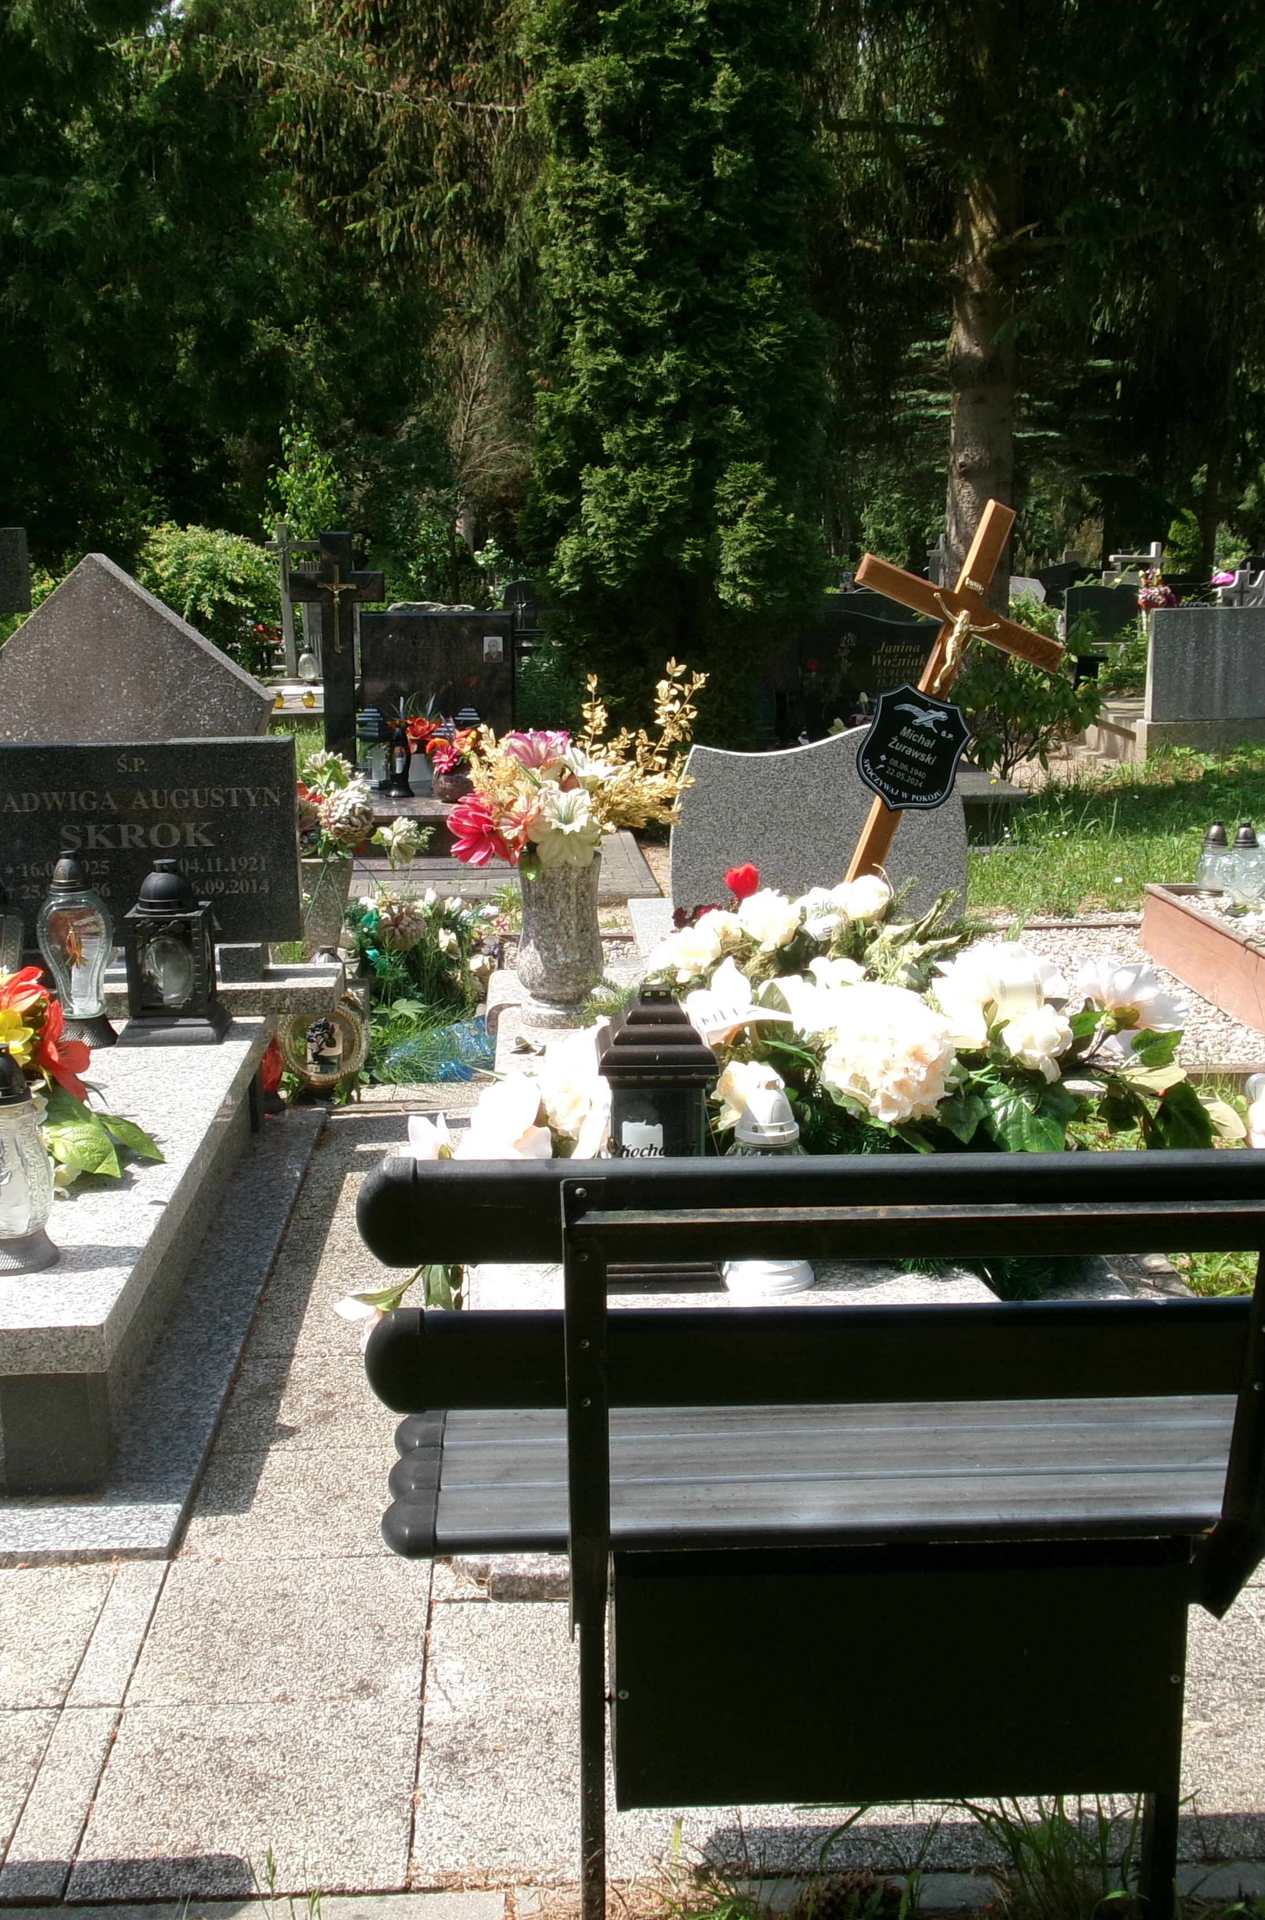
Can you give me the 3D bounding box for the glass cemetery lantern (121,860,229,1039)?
[{"bbox_3d":[-1.002,-0.026,4.522,0.227,0.385,0.203,-1,12,-3],"label":"glass cemetery lantern"}]

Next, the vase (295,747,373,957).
[{"bbox_3d":[-0.853,-0.304,5.887,0.220,0.570,0.200,-1,11,-3],"label":"vase"}]

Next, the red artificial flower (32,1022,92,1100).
[{"bbox_3d":[-1.057,0.190,3.846,0.080,0.145,0.125,-2,8,39],"label":"red artificial flower"}]

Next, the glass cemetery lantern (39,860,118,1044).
[{"bbox_3d":[-1.224,-0.028,4.584,0.157,0.400,0.130,-1,12,-3],"label":"glass cemetery lantern"}]

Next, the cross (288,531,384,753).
[{"bbox_3d":[-1.391,-1.453,9.685,0.460,1.065,0.130,-1,12,-3],"label":"cross"}]

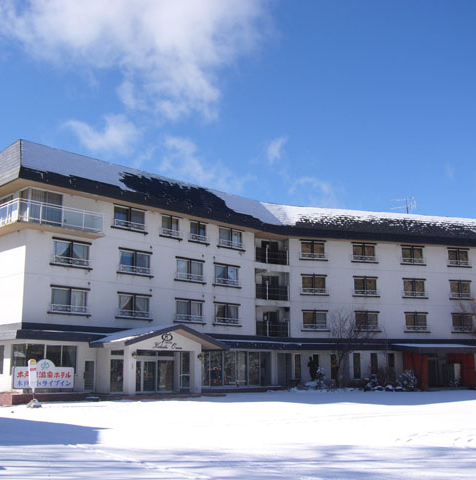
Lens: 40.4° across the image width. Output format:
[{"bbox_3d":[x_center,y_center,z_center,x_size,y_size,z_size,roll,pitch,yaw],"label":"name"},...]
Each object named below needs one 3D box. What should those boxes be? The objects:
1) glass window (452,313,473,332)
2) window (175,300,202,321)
[{"bbox_3d":[20.006,7.372,57.614,2.154,1.534,0.150,3,-12,-15],"label":"glass window"},{"bbox_3d":[-3.503,5.092,46.738,2.600,1.620,0.220,11,-16,-44],"label":"window"}]

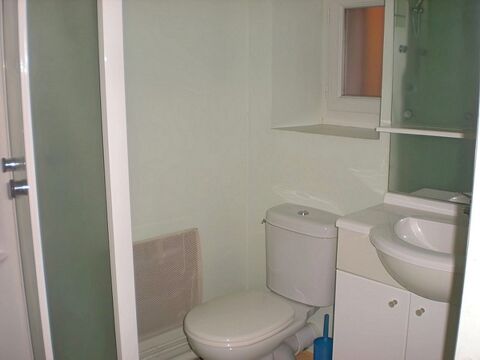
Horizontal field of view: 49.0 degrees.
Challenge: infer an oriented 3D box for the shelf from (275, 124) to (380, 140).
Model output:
[{"bbox_3d":[0.517,-0.228,2.579,0.392,0.030,0.627,-11,15,-43],"label":"shelf"}]

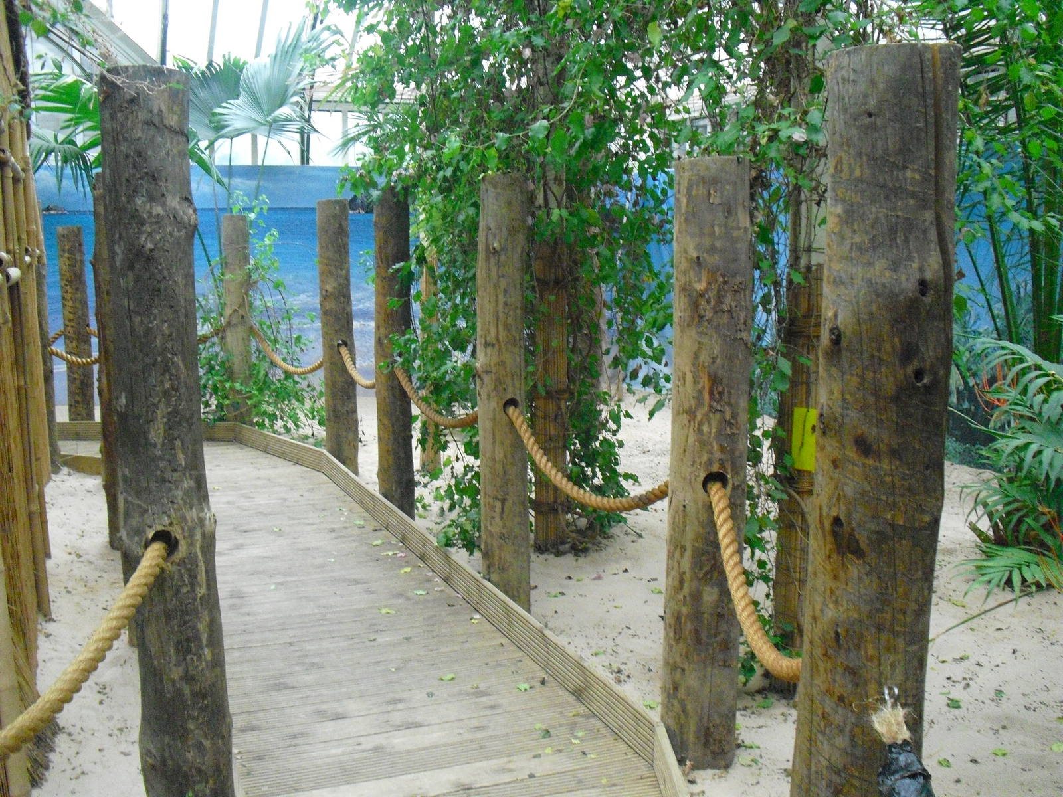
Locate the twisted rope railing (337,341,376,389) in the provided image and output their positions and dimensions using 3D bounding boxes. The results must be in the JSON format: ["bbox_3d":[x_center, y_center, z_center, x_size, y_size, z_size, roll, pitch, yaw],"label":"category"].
[{"bbox_3d":[-0.931,-0.163,6.105,0.050,0.195,0.957,-4,10,-23],"label":"twisted rope railing"}]

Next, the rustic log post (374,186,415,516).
[{"bbox_3d":[-0.718,-0.201,5.777,0.195,1.769,0.195,0,9,0],"label":"rustic log post"}]

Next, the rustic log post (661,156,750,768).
[{"bbox_3d":[0.480,0.186,3.062,0.210,1.680,0.210,1,9,9],"label":"rustic log post"}]

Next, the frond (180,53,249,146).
[{"bbox_3d":[-2.371,-2.234,8.251,0.780,0.720,0.400,-3,9,-15],"label":"frond"}]

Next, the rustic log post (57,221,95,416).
[{"bbox_3d":[-3.586,-0.562,8.713,0.205,1.574,0.205,0,9,0],"label":"rustic log post"}]

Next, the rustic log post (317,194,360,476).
[{"bbox_3d":[-1.153,-0.351,6.595,0.190,1.650,0.190,-2,9,-10],"label":"rustic log post"}]

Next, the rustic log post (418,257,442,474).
[{"bbox_3d":[-0.652,-0.213,7.086,0.140,1.389,0.140,0,9,0],"label":"rustic log post"}]

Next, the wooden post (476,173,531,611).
[{"bbox_3d":[-0.101,0.019,4.364,0.205,1.772,0.205,0,9,0],"label":"wooden post"}]

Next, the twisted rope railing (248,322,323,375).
[{"bbox_3d":[-1.625,-0.326,7.346,0.050,0.265,1.566,-6,11,-32],"label":"twisted rope railing"}]

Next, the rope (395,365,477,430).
[{"bbox_3d":[-0.409,0.014,5.087,0.060,0.184,1.381,-4,10,-23],"label":"rope"}]

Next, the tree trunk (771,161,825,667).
[{"bbox_3d":[0.906,0.125,3.657,0.190,1.782,0.190,0,9,0],"label":"tree trunk"}]

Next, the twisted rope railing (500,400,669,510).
[{"bbox_3d":[0.182,0.223,3.690,0.050,0.245,1.166,-5,10,-26],"label":"twisted rope railing"}]

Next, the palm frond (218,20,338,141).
[{"bbox_3d":[-2.021,-2.499,8.718,0.950,0.950,0.450,-1,9,-6],"label":"palm frond"}]

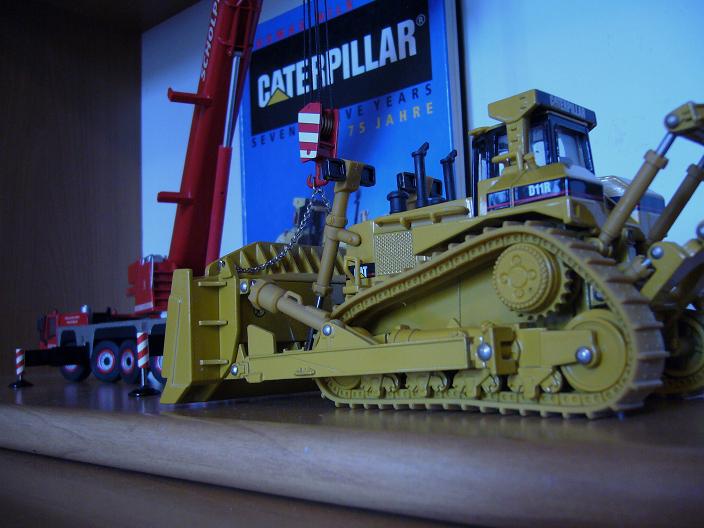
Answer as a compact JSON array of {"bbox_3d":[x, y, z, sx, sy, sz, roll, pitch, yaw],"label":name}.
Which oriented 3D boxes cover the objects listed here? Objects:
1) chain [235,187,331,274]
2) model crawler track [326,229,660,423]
[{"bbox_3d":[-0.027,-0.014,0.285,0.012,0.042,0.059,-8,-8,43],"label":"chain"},{"bbox_3d":[0.033,0.018,0.219,0.121,0.054,0.017,-8,-8,43],"label":"model crawler track"}]

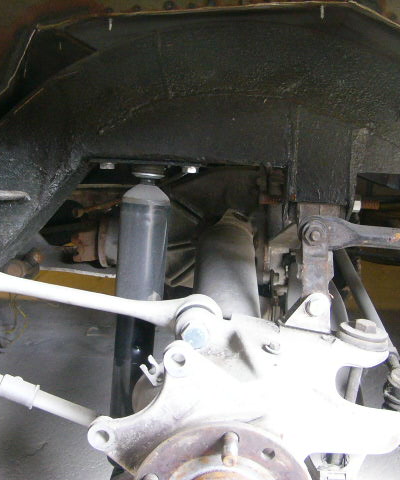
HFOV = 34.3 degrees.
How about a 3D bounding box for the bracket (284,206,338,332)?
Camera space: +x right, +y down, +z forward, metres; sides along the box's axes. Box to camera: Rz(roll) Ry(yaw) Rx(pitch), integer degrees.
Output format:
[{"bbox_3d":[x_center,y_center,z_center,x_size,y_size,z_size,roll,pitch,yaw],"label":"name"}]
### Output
[{"bbox_3d":[0.110,0.029,0.640,0.049,0.117,0.040,0,16,0],"label":"bracket"}]

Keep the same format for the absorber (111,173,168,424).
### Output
[{"bbox_3d":[-0.073,0.098,0.745,0.056,0.365,0.056,5,2,-1],"label":"absorber"}]

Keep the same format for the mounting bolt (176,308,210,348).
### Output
[{"bbox_3d":[-0.006,0.081,0.590,0.031,0.029,0.030,0,16,0],"label":"mounting bolt"}]

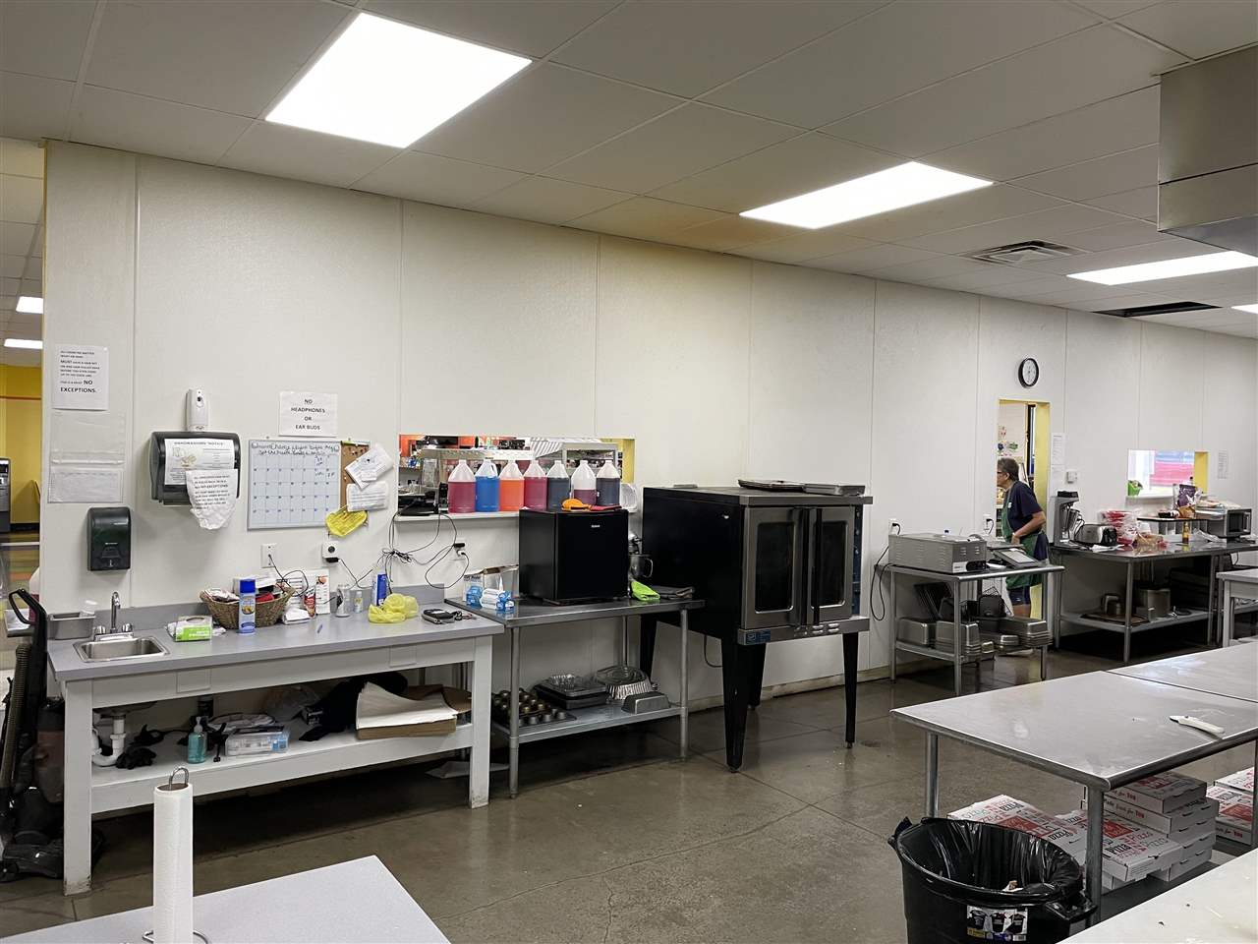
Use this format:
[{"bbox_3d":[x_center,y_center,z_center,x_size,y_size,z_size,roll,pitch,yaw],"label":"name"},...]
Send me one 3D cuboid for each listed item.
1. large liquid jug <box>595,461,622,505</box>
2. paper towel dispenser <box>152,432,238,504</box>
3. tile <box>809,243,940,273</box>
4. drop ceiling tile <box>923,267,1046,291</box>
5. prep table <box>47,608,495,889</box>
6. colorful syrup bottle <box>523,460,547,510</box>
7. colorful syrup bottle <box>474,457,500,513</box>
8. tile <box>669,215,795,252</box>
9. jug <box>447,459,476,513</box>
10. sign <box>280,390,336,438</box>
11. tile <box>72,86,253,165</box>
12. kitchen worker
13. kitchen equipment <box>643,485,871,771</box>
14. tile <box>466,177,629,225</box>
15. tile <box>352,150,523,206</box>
[{"bbox_3d":[-0.121,0.074,5.694,0.146,0.290,0.146,1,1,0],"label":"large liquid jug"},{"bbox_3d":[-1.952,-0.016,4.264,0.350,0.330,0.230,0,1,-34],"label":"paper towel dispenser"},{"bbox_3d":[1.609,-1.421,6.280,0.610,0.020,0.814,0,2,-34],"label":"tile"},{"bbox_3d":[2.623,-1.422,6.956,0.610,0.020,0.814,0,2,-34],"label":"drop ceiling tile"},{"bbox_3d":[-1.563,1.132,4.285,1.804,0.850,0.780,0,2,-34],"label":"prep table"},{"bbox_3d":[-0.544,0.081,5.511,0.150,0.295,0.150,1,2,0],"label":"colorful syrup bottle"},{"bbox_3d":[-0.788,0.072,5.242,0.147,0.295,0.147,0,1,-34],"label":"colorful syrup bottle"},{"bbox_3d":[0.588,-1.407,5.609,0.610,0.030,0.775,0,1,-34],"label":"tile"},{"bbox_3d":[-0.927,0.082,5.256,0.150,0.295,0.150,1,2,0],"label":"jug"},{"bbox_3d":[-1.573,-0.281,4.645,0.277,0.213,0.010,0,1,-34],"label":"sign"},{"bbox_3d":[-1.937,-1.411,3.901,0.610,0.030,0.775,0,1,-34],"label":"tile"},{"bbox_3d":[3.320,0.707,8.042,0.500,1.640,0.500,2,1,32],"label":"kitchen worker"},{"bbox_3d":[0.727,0.841,5.549,0.940,1.450,1.000,0,2,-32],"label":"kitchen equipment"},{"bbox_3d":[-0.420,-1.419,4.927,0.610,0.020,0.814,0,2,-34],"label":"tile"},{"bbox_3d":[-0.928,-1.419,4.589,0.610,0.020,0.814,0,2,-34],"label":"tile"}]

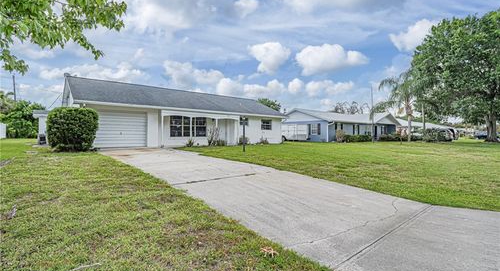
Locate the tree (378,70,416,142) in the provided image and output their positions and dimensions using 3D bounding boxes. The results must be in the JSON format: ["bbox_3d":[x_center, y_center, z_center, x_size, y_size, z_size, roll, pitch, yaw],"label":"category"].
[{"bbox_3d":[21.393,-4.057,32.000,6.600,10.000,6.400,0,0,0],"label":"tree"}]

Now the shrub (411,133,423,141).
[{"bbox_3d":[27.738,0.283,38.500,2.100,1.300,1.700,0,0,-42],"label":"shrub"}]

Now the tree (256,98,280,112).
[{"bbox_3d":[2.635,-2.908,42.000,7.500,7.800,7.000,0,0,0],"label":"tree"}]

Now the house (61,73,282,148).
[{"bbox_3d":[-5.399,-1.496,19.773,16.130,4.510,8.150,0,0,-42],"label":"house"}]

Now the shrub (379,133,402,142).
[{"bbox_3d":[21.049,0.299,34.500,4.800,1.250,1.500,0,0,-42],"label":"shrub"}]

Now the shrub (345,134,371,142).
[{"bbox_3d":[14.513,0.432,31.200,5.000,1.050,1.300,0,0,-42],"label":"shrub"}]

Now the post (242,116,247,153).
[{"bbox_3d":[-0.317,-0.046,13.300,0.230,2.090,0.230,0,0,-42],"label":"post"}]

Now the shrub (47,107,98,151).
[{"bbox_3d":[-8.164,-0.284,10.600,1.950,2.030,1.900,0,0,-42],"label":"shrub"}]

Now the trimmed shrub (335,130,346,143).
[{"bbox_3d":[11.122,0.147,28.400,1.350,1.460,1.300,0,0,-42],"label":"trimmed shrub"}]

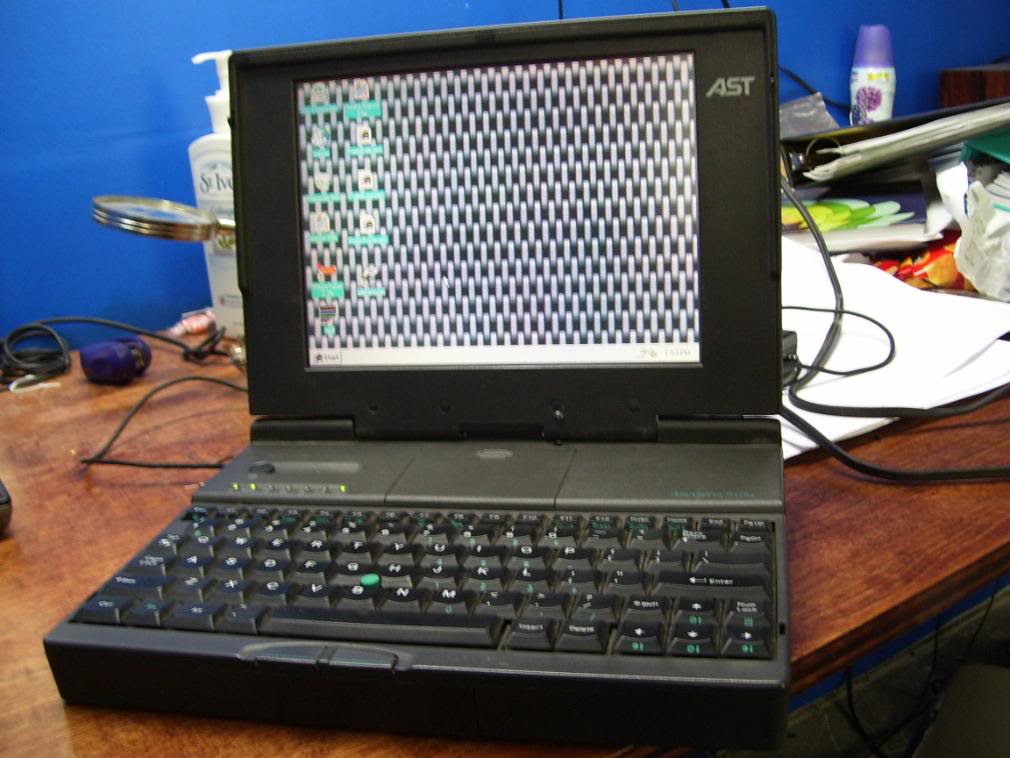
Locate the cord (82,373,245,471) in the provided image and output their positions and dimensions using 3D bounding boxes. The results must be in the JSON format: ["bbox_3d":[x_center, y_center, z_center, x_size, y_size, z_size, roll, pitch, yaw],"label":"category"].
[{"bbox_3d":[-0.215,0.023,0.718,0.118,0.025,0.132,-1,20,14],"label":"cord"}]

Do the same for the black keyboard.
[{"bbox_3d":[-0.030,0.095,0.445,0.289,0.030,0.122,-1,20,14],"label":"black keyboard"}]

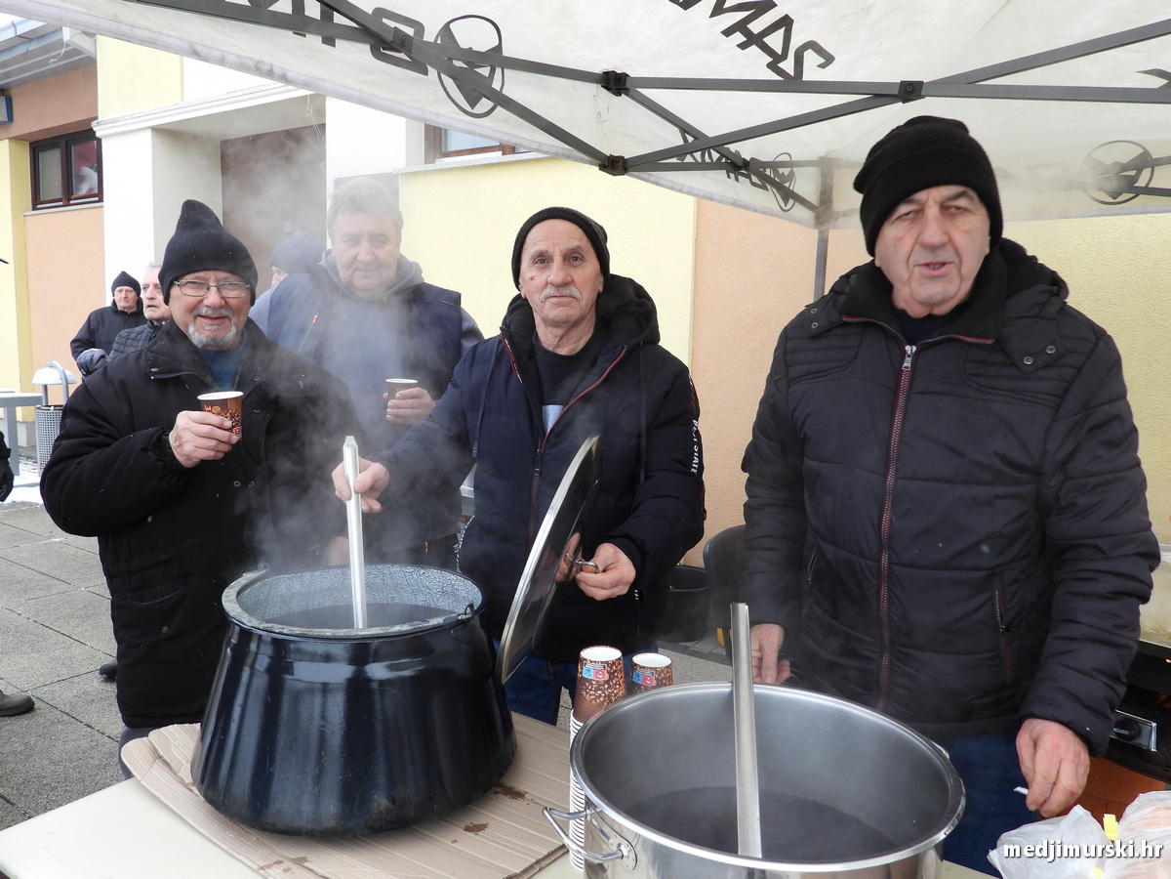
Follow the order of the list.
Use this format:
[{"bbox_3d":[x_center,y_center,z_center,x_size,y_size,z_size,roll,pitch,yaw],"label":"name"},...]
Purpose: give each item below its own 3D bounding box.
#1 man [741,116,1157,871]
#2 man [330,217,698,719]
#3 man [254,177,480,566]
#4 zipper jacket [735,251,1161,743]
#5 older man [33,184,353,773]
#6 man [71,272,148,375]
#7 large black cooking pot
[{"bbox_3d":[0.511,0.405,1.394,0.620,1.735,0.400,5,7,28],"label":"man"},{"bbox_3d":[-0.085,0.385,1.728,0.600,1.672,0.520,3,6,14],"label":"man"},{"bbox_3d":[-0.548,0.251,2.256,0.600,1.800,0.450,0,6,-12],"label":"man"},{"bbox_3d":[0.520,0.055,1.356,0.620,0.740,0.370,5,7,28],"label":"zipper jacket"},{"bbox_3d":[-0.740,0.372,1.754,0.630,1.660,0.480,-2,7,-30],"label":"older man"},{"bbox_3d":[-2.943,-0.175,5.657,0.620,1.780,0.360,-1,7,-25],"label":"man"},{"bbox_3d":[-0.344,0.375,1.336,0.475,0.288,0.475,1,6,0],"label":"large black cooking pot"}]

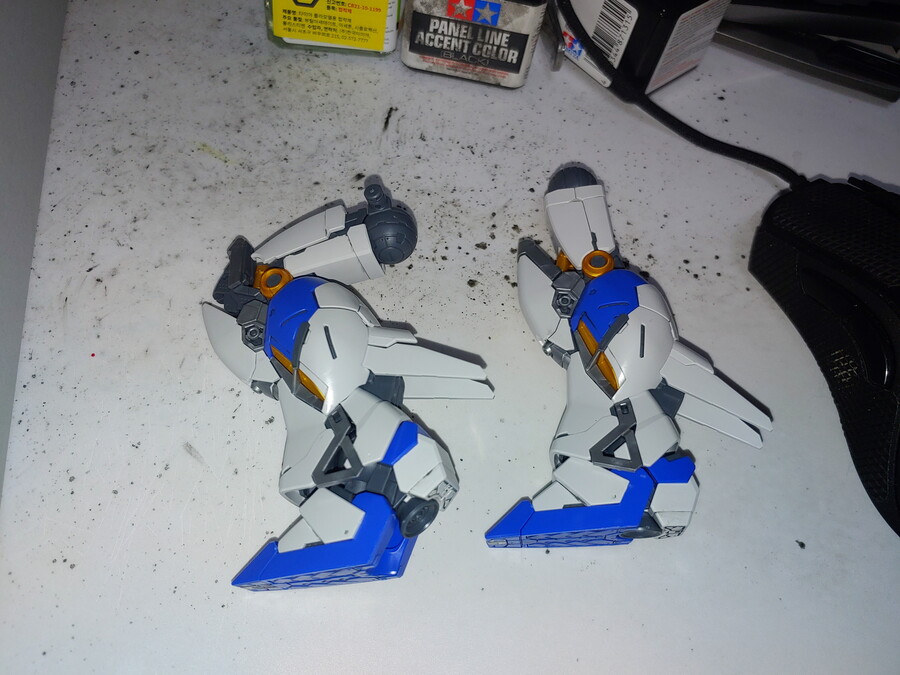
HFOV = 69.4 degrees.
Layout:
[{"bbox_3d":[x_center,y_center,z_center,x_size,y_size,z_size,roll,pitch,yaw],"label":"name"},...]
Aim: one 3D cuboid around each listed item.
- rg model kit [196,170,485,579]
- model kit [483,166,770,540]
[{"bbox_3d":[-0.023,0.002,0.144,0.060,0.031,0.099,-7,58,-13],"label":"rg model kit"},{"bbox_3d":[0.045,-0.006,0.159,0.065,0.031,0.118,8,56,-3],"label":"model kit"}]

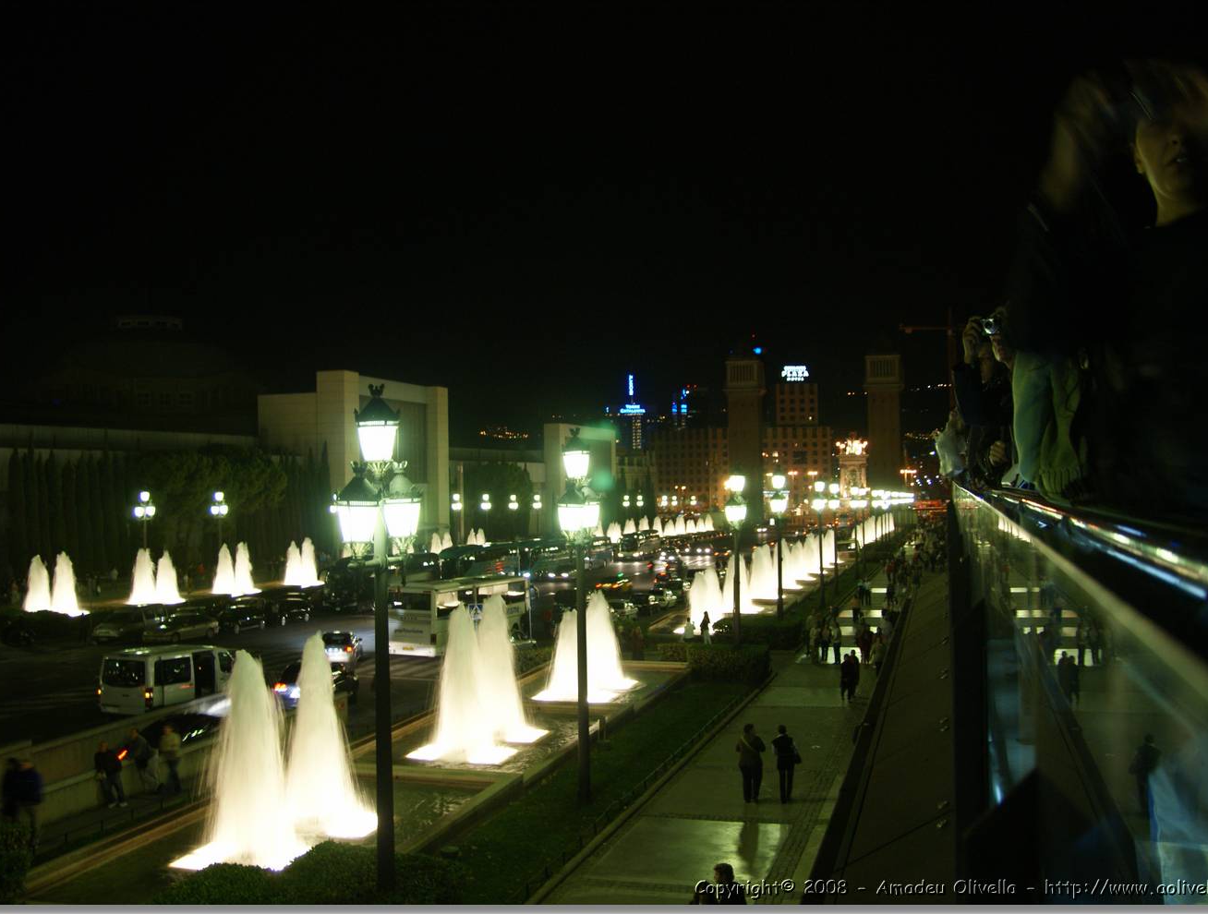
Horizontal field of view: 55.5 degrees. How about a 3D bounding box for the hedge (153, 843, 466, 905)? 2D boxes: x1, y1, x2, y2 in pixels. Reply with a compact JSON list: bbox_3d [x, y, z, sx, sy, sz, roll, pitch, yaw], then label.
[{"bbox_3d":[-4.174,6.353,16.415,4.200,1.100,2.000,-2,-2,16],"label":"hedge"}]

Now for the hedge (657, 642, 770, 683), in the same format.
[{"bbox_3d":[4.291,7.686,43.532,3.900,1.100,2.200,-1,-1,17],"label":"hedge"}]

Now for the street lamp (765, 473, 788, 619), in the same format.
[{"bbox_3d":[8.079,4.388,53.300,0.620,8.000,1.800,-1,-1,17],"label":"street lamp"}]

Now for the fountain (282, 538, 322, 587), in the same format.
[{"bbox_3d":[-25.770,9.020,98.290,1.700,3.950,4.000,-1,-1,16],"label":"fountain"}]

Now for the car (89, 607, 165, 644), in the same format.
[{"bbox_3d":[-22.828,8.149,56.109,1.760,1.480,4.200,-1,-1,17],"label":"car"}]

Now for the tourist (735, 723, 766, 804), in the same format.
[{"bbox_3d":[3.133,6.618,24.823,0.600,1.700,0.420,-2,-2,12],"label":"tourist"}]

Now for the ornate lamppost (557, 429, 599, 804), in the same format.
[{"bbox_3d":[-0.488,3.519,25.361,0.680,8.200,1.600,-1,-1,17],"label":"ornate lamppost"}]

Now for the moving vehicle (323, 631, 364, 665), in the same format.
[{"bbox_3d":[-10.729,7.781,46.800,1.770,1.460,4.300,-1,-1,-1],"label":"moving vehicle"}]

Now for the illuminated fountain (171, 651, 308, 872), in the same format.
[{"bbox_3d":[-6.374,5.288,20.433,1.950,3.600,1.700,-1,-1,16],"label":"illuminated fountain"}]

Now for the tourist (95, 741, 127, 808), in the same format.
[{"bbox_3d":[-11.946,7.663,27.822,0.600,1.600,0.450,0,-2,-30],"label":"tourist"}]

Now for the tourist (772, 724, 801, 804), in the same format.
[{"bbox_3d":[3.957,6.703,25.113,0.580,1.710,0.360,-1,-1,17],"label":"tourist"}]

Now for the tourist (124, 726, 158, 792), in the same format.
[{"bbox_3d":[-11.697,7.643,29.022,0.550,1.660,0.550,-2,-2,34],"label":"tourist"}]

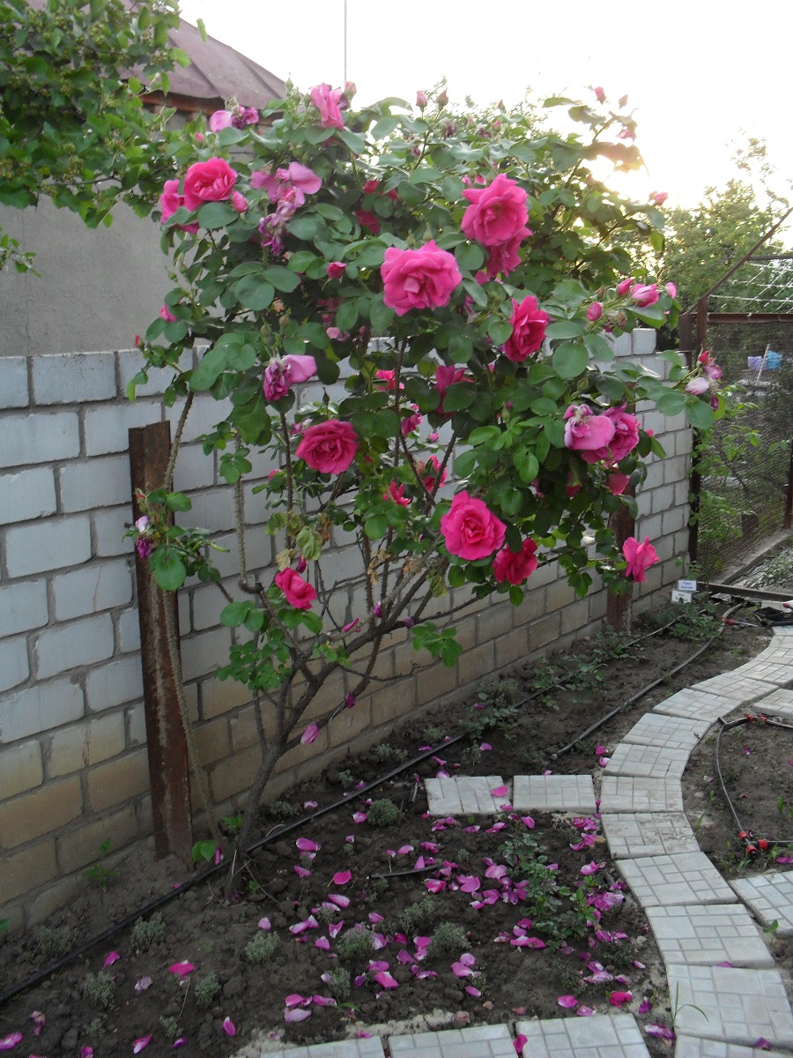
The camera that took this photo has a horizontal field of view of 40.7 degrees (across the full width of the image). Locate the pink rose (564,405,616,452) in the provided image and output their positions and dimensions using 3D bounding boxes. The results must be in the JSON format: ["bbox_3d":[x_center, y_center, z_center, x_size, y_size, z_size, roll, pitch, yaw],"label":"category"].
[{"bbox_3d":[0.384,-0.200,2.120,0.098,0.090,0.085,1,12,10],"label":"pink rose"}]

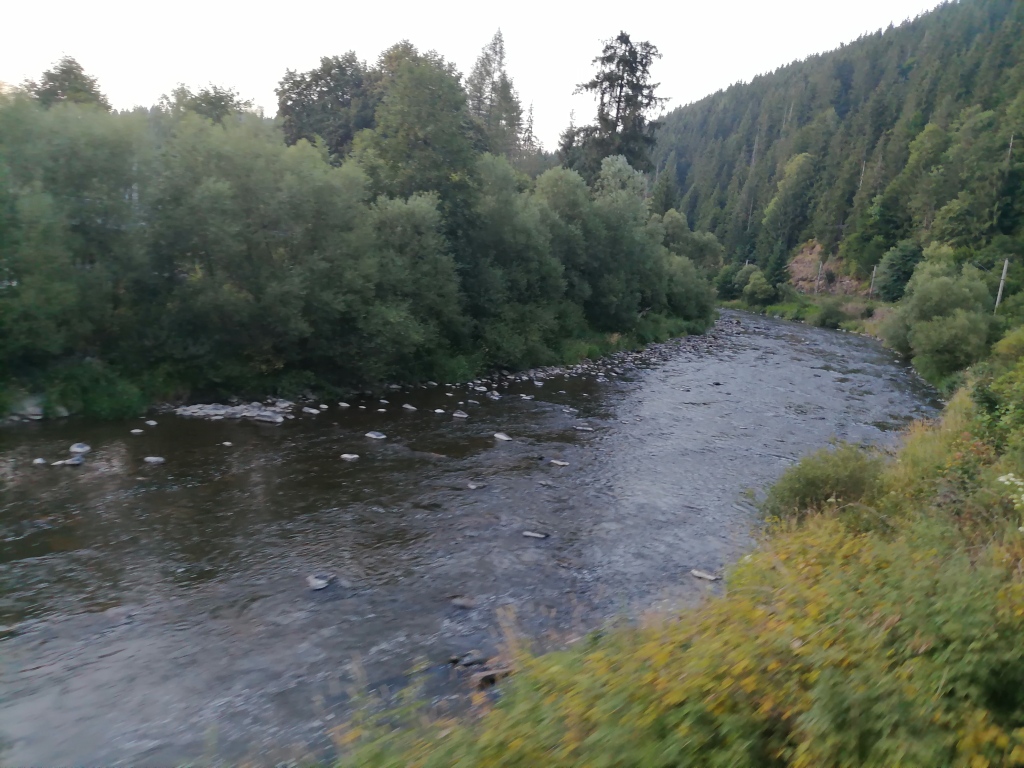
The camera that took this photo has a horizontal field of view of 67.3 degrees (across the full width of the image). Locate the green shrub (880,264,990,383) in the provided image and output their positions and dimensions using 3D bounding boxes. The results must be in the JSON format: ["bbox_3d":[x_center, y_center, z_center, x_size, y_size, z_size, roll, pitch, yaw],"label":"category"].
[{"bbox_3d":[29.805,-4.318,54.000,6.900,7.890,6.600,10,11,28],"label":"green shrub"}]

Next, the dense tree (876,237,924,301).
[{"bbox_3d":[67.630,-20.030,135.900,9.200,11.200,9.000,8,10,25],"label":"dense tree"}]

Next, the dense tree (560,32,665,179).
[{"bbox_3d":[8.588,-18.536,69.029,8.400,24.420,8.200,5,10,6],"label":"dense tree"}]

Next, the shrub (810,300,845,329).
[{"bbox_3d":[42.528,-9.533,104.000,4.600,3.800,4.200,8,10,21],"label":"shrub"}]

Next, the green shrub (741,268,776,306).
[{"bbox_3d":[43.765,-16.976,136.000,5.700,6.170,5.500,7,10,17],"label":"green shrub"}]

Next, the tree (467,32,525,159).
[{"bbox_3d":[-1.803,-18.103,66.068,5.000,22.960,5.000,4,10,-3],"label":"tree"}]

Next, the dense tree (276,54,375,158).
[{"bbox_3d":[-11.706,-12.407,48.820,6.800,15.980,6.600,2,10,-14],"label":"dense tree"}]

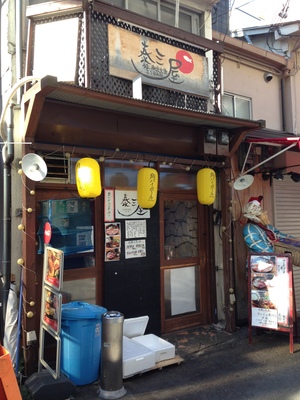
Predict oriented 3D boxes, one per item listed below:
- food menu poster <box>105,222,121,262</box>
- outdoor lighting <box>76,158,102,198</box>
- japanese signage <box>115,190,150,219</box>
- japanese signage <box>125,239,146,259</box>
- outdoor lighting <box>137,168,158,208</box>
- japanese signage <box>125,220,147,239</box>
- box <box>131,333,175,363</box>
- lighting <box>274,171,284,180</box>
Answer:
[{"bbox_3d":[-0.412,0.473,4.272,0.205,0.427,0.008,1,-3,-40],"label":"food menu poster"},{"bbox_3d":[-0.628,-0.224,3.938,0.250,0.450,0.250,-5,-2,0],"label":"outdoor lighting"},{"bbox_3d":[-0.189,0.051,4.477,0.510,0.335,0.015,1,-3,-40],"label":"japanese signage"},{"bbox_3d":[-0.162,0.581,4.477,0.303,0.208,0.006,1,-3,-40],"label":"japanese signage"},{"bbox_3d":[-0.025,-0.133,4.372,0.240,0.475,0.240,-1,-2,0],"label":"outdoor lighting"},{"bbox_3d":[-0.155,0.345,4.495,0.304,0.210,0.006,1,-3,-40],"label":"japanese signage"},{"bbox_3d":[0.017,1.545,3.973,0.280,0.117,0.455,0,-3,-31],"label":"box"},{"bbox_3d":[1.882,-0.352,5.550,0.115,0.125,0.125,1,-3,-35],"label":"lighting"}]

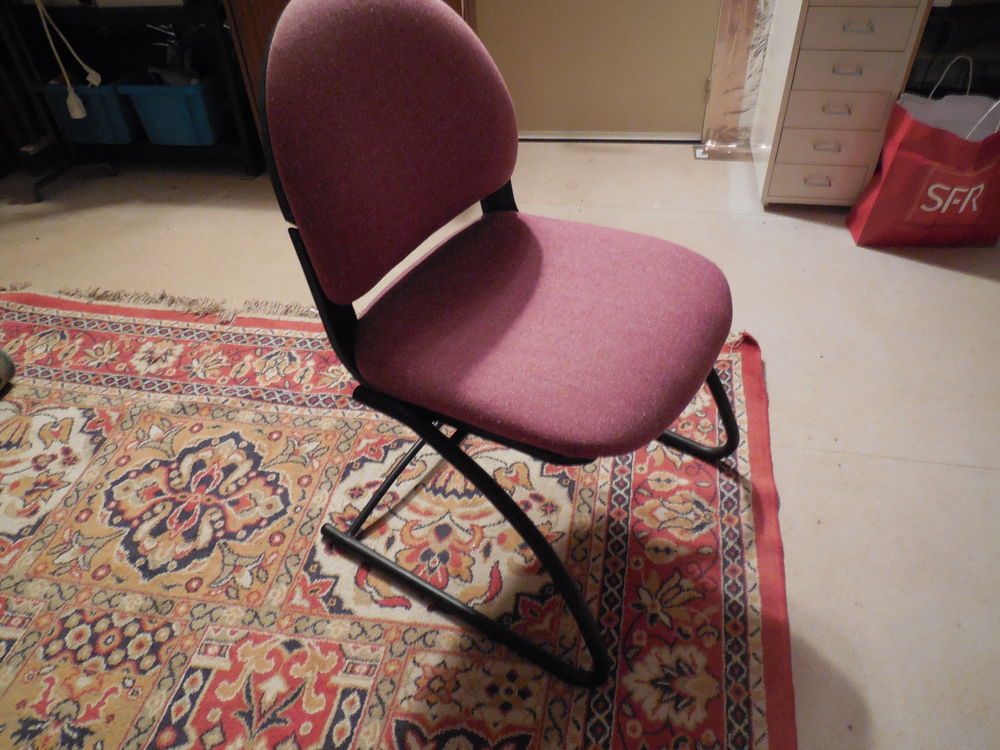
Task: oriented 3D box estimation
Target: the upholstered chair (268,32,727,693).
[{"bbox_3d":[0.041,-0.080,1.093,0.605,0.875,0.562,23,49,26],"label":"upholstered chair"}]

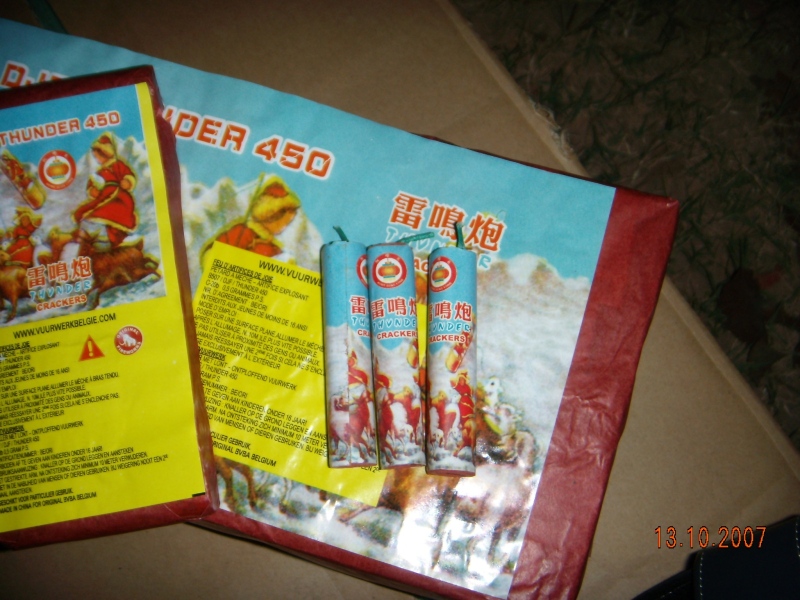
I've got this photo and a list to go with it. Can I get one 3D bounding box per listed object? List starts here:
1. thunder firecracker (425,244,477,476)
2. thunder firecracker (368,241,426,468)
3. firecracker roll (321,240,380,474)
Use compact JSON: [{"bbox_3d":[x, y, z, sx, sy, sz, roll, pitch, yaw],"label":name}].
[{"bbox_3d":[0.020,0.022,0.333,0.018,0.018,0.085,0,75,5],"label":"thunder firecracker"},{"bbox_3d":[-0.001,0.021,0.336,0.018,0.018,0.085,-4,75,4],"label":"thunder firecracker"},{"bbox_3d":[-0.019,0.020,0.337,0.018,0.018,0.085,-4,75,4],"label":"firecracker roll"}]

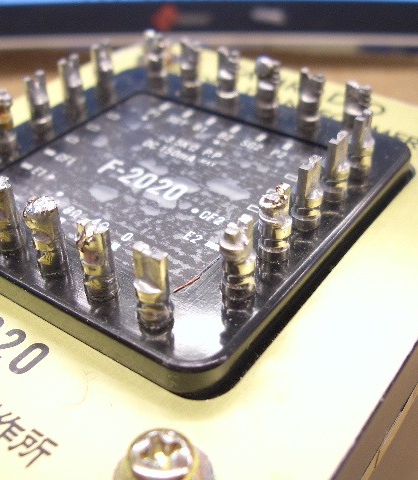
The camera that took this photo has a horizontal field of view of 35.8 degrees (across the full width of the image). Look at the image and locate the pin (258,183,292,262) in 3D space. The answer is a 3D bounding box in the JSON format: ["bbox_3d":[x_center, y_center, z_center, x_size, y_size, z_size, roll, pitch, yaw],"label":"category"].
[{"bbox_3d":[0.010,-0.002,0.095,0.005,0.012,0.005,-1,38,1],"label":"pin"}]

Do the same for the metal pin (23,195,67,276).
[{"bbox_3d":[-0.024,0.000,0.095,0.005,0.012,0.005,-1,38,1],"label":"metal pin"}]

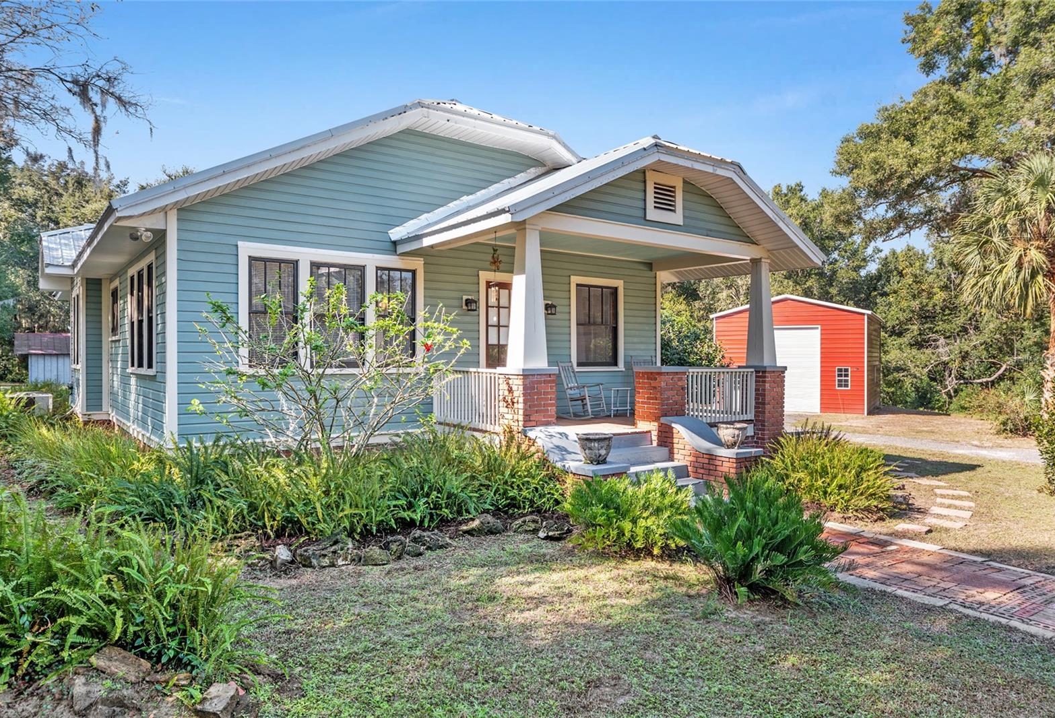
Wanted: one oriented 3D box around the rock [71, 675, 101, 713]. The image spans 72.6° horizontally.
[{"bbox_3d":[-2.214,1.662,3.600,0.130,0.130,0.140,0,0,-17],"label":"rock"}]

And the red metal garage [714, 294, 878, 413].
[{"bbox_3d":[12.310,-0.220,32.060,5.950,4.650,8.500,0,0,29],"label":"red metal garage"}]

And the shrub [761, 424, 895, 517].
[{"bbox_3d":[3.676,1.284,8.744,1.500,0.930,1.450,0,0,22],"label":"shrub"}]

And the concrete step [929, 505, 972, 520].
[{"bbox_3d":[4.810,1.767,8.154,0.340,0.070,0.410,0,0,-44],"label":"concrete step"}]

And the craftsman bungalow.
[{"bbox_3d":[-2.953,-1.094,13.345,10.000,5.700,13.800,0,0,-36],"label":"craftsman bungalow"}]

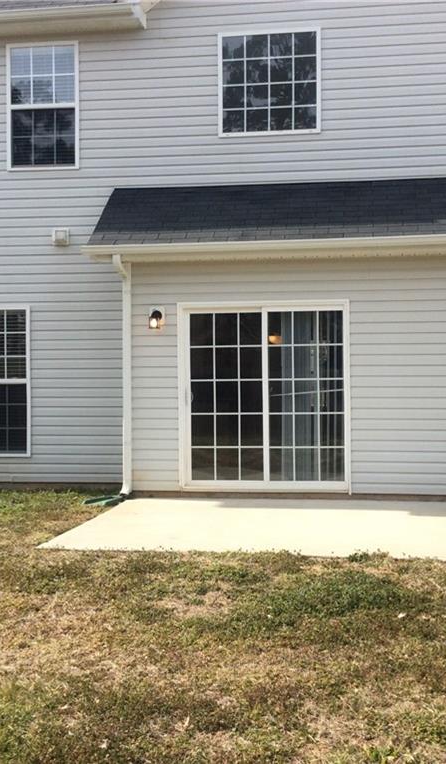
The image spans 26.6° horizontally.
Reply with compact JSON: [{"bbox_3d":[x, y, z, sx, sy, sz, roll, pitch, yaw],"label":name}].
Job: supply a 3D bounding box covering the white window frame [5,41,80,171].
[{"bbox_3d":[-2.159,-3.307,11.364,0.895,1.525,0.100,0,0,8],"label":"white window frame"}]

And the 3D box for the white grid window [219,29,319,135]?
[{"bbox_3d":[0.542,-3.468,10.980,1.190,1.205,0.100,0,0,8],"label":"white grid window"}]

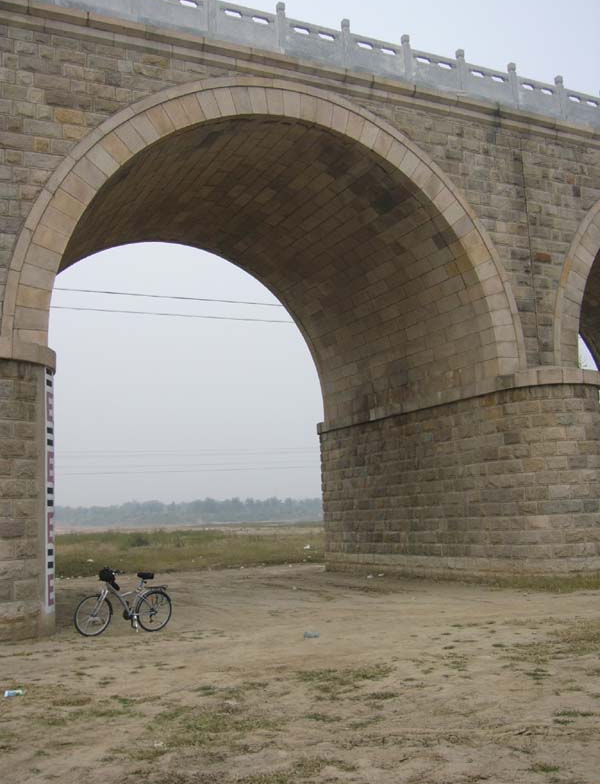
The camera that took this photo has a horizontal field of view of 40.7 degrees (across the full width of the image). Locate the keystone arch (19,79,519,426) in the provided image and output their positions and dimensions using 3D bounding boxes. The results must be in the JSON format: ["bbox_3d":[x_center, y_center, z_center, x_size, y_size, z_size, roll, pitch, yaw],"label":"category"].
[{"bbox_3d":[-1.897,-2.852,20.549,11.552,6.179,8.675,2,-10,-27],"label":"keystone arch"}]

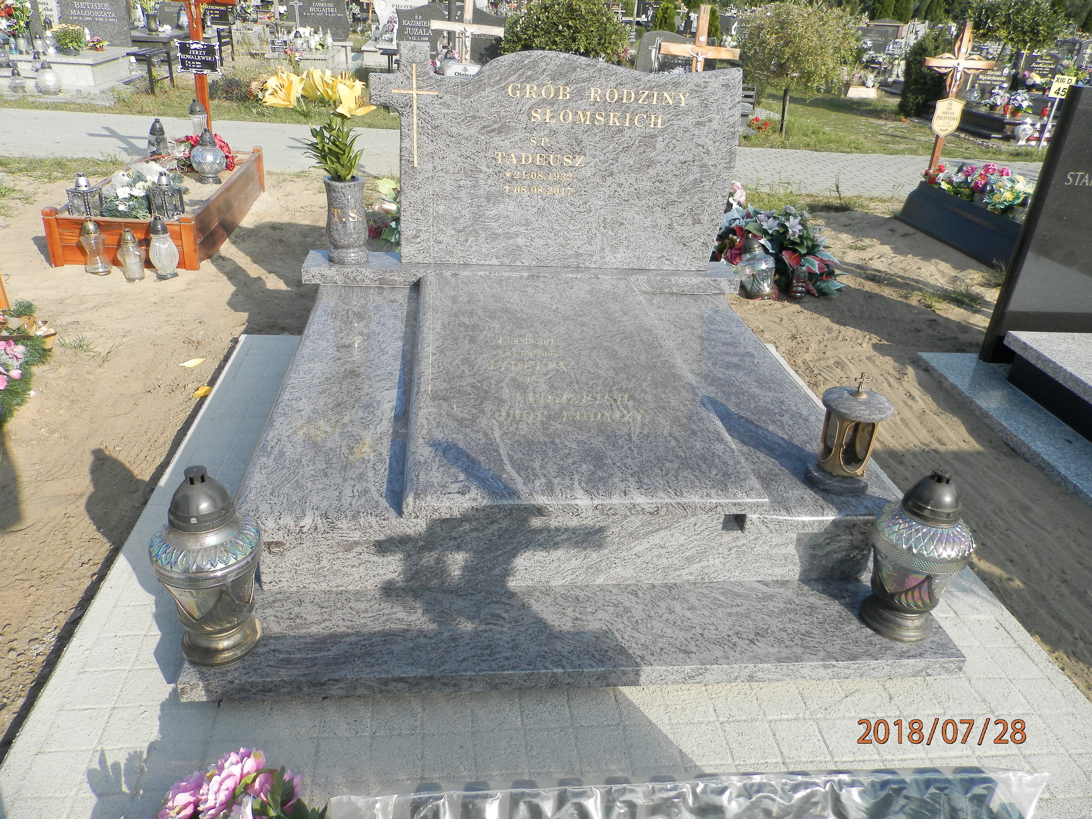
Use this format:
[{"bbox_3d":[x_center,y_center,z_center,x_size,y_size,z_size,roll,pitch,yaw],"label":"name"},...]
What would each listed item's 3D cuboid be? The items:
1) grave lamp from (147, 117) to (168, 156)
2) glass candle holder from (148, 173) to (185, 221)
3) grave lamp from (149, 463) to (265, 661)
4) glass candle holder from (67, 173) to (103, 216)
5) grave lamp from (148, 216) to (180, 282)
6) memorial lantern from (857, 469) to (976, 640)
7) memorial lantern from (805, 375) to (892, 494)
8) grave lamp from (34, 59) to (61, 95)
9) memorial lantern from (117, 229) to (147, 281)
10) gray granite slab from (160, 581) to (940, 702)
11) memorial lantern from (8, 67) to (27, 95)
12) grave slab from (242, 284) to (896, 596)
[{"bbox_3d":[-2.493,-1.746,5.043,0.110,0.228,0.110,1,29,-7],"label":"grave lamp"},{"bbox_3d":[-1.862,-1.054,3.865,0.118,0.218,0.118,14,30,18],"label":"glass candle holder"},{"bbox_3d":[-0.683,0.305,1.603,0.212,0.422,0.212,1,28,-7],"label":"grave lamp"},{"bbox_3d":[-2.330,-1.085,3.978,0.125,0.214,0.125,11,28,13],"label":"glass candle holder"},{"bbox_3d":[-1.813,-0.766,3.728,0.137,0.290,0.137,1,29,-7],"label":"grave lamp"},{"bbox_3d":[0.860,0.325,1.816,0.204,0.412,0.204,1,29,-7],"label":"memorial lantern"},{"bbox_3d":[0.758,0.045,1.961,0.168,0.295,0.168,1,28,-7],"label":"memorial lantern"},{"bbox_3d":[-5.312,-3.543,8.431,0.253,0.324,0.253,1,28,-7],"label":"grave lamp"},{"bbox_3d":[-1.936,-0.727,3.687,0.129,0.245,0.129,1,29,-7],"label":"memorial lantern"},{"bbox_3d":[0.092,0.517,1.839,1.720,0.051,0.290,1,29,-7],"label":"gray granite slab"},{"bbox_3d":[-5.631,-3.508,8.416,0.175,0.234,0.175,1,28,-7],"label":"memorial lantern"},{"bbox_3d":[0.028,-0.025,2.476,1.598,0.294,1.482,1,28,-7],"label":"grave slab"}]

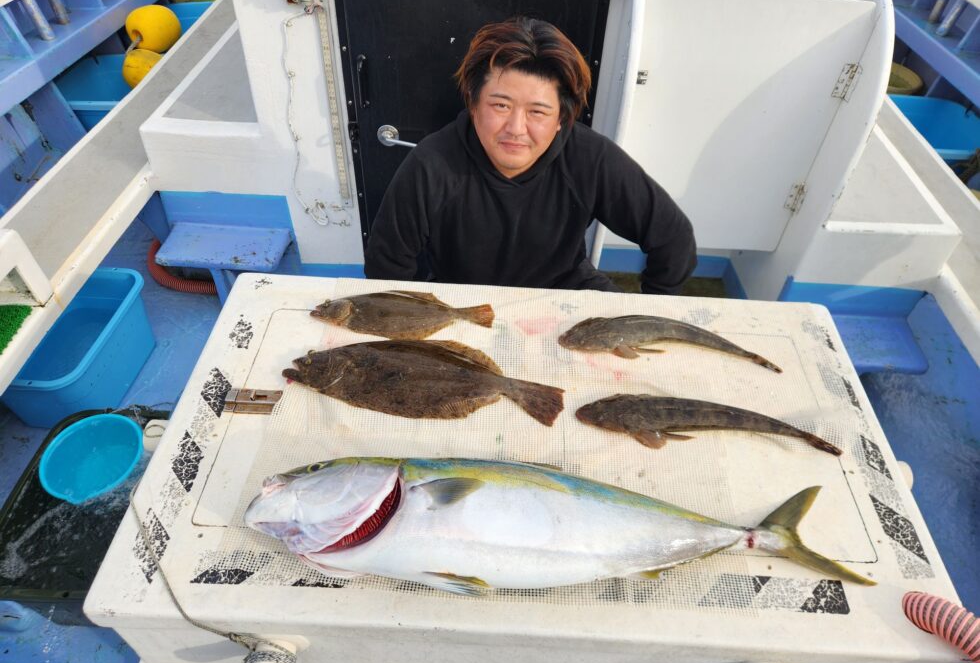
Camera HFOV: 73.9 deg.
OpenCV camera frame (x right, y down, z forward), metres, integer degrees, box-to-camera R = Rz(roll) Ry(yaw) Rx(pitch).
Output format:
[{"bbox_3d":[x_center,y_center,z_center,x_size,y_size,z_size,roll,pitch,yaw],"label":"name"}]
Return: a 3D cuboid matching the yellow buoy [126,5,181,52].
[{"bbox_3d":[-1.251,-1.126,2.420,0.200,0.185,0.200,-25,53,-24],"label":"yellow buoy"}]

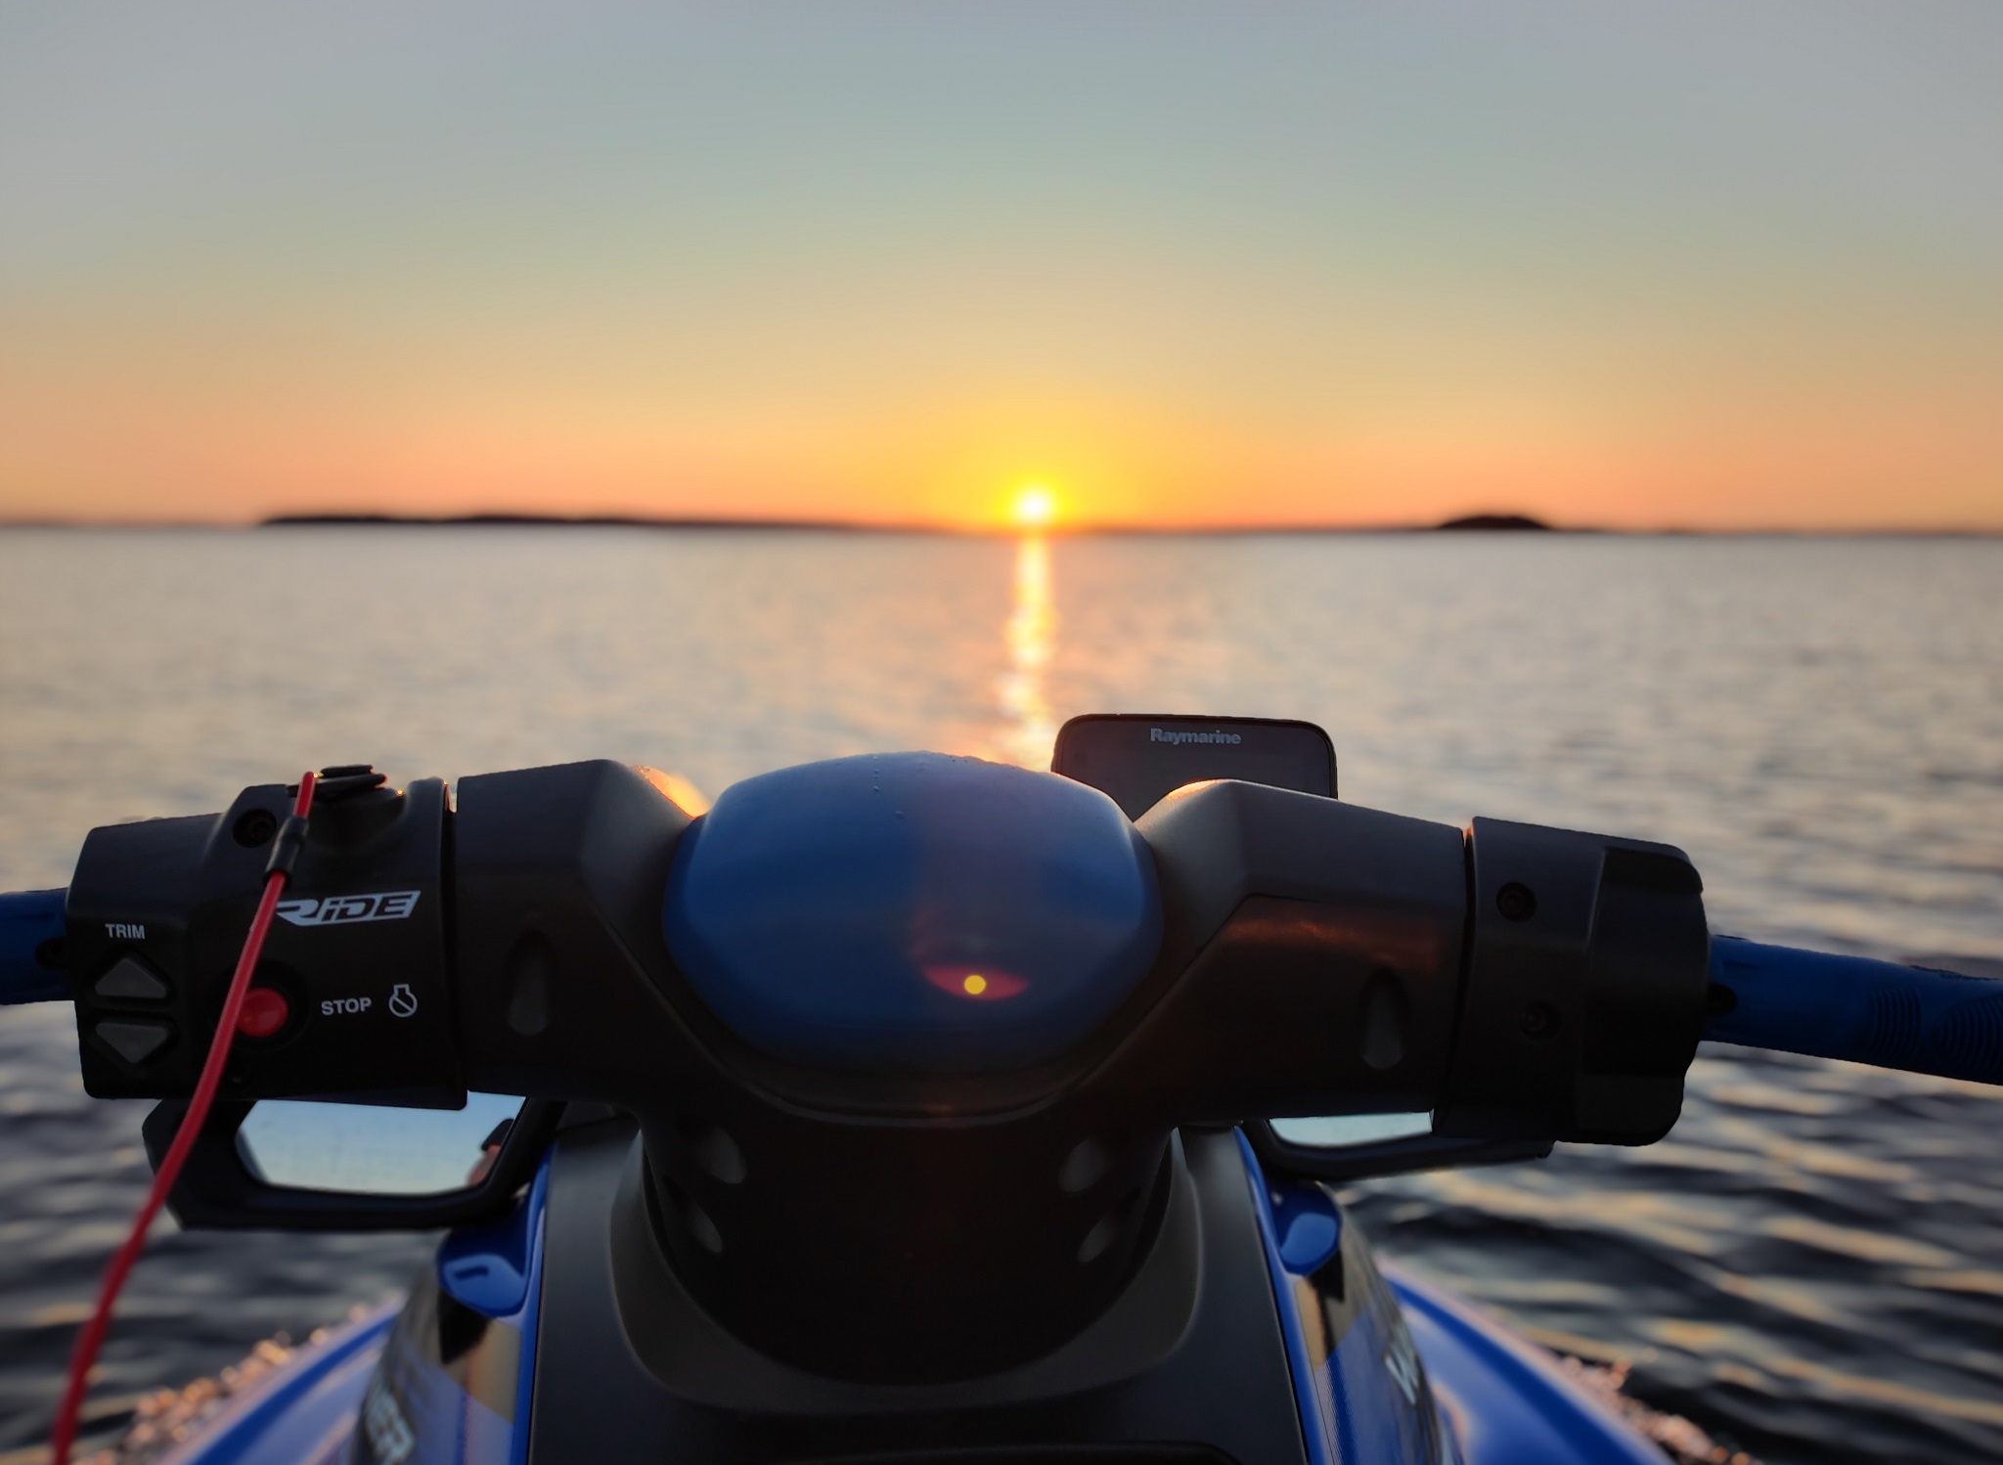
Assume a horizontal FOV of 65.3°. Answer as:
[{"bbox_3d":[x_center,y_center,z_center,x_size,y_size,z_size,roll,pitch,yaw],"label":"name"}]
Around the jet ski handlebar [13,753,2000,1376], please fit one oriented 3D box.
[{"bbox_3d":[-0.026,0.110,0.535,0.770,0.220,0.230,1,7,-3],"label":"jet ski handlebar"}]

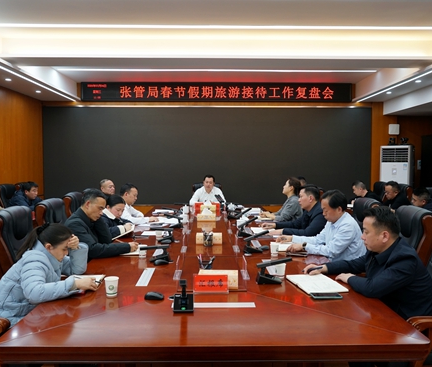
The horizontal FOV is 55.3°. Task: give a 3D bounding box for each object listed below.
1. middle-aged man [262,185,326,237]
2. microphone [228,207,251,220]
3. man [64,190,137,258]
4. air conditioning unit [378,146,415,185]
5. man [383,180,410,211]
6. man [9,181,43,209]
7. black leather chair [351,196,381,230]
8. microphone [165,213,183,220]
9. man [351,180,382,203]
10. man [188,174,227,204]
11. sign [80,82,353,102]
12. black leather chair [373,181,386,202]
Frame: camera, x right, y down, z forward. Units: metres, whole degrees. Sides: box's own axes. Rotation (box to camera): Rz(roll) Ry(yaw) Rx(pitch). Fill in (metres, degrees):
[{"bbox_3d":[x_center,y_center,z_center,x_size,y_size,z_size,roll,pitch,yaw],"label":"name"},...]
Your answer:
[{"bbox_3d":[0.901,0.634,4.299,0.820,1.230,0.580,0,3,-1],"label":"middle-aged man"},{"bbox_3d":[0.298,0.364,5.028,0.250,0.140,0.110,0,3,0],"label":"microphone"},{"bbox_3d":[-0.833,0.664,2.985,0.780,1.270,0.550,0,3,0],"label":"man"},{"bbox_3d":[3.528,0.160,8.060,0.540,1.790,0.360,2,4,35],"label":"air conditioning unit"},{"bbox_3d":[2.338,0.572,5.502,0.800,1.210,0.550,0,3,0],"label":"man"},{"bbox_3d":[-2.452,0.556,5.443,0.800,1.210,0.560,1,3,17],"label":"man"},{"bbox_3d":[1.233,0.701,4.176,0.720,1.110,0.670,0,3,-1],"label":"black leather chair"},{"bbox_3d":[-0.432,0.391,4.375,0.210,0.150,0.110,0,3,0],"label":"microphone"},{"bbox_3d":[2.578,0.521,7.167,0.820,1.160,0.560,0,3,-3],"label":"man"},{"bbox_3d":[-0.126,0.481,7.083,0.620,1.250,0.780,0,3,-1],"label":"man"},{"bbox_3d":[-0.023,-1.759,8.018,5.270,0.380,0.100,0,3,0],"label":"sign"},{"bbox_3d":[2.368,0.556,6.553,0.720,1.130,0.660,0,3,0],"label":"black leather chair"}]

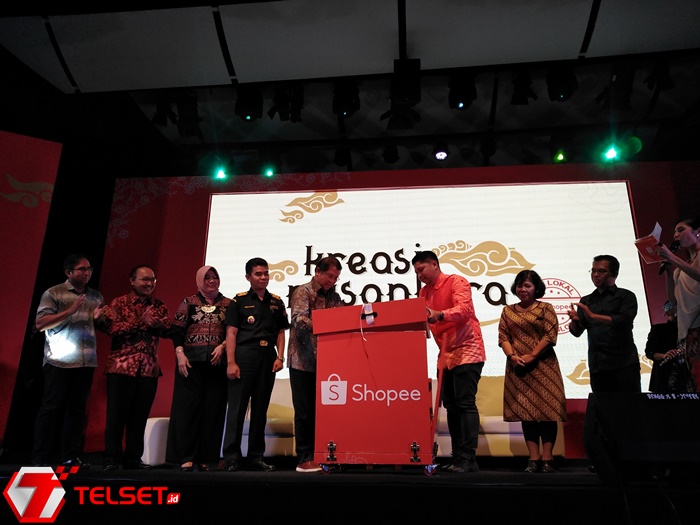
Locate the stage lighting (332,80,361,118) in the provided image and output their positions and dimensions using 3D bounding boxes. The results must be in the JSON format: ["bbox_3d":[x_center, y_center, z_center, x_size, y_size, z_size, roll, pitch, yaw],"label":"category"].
[{"bbox_3d":[-0.041,-1.916,6.180,0.310,0.380,0.250,-1,-19,5],"label":"stage lighting"}]

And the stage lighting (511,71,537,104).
[{"bbox_3d":[2.155,-2.175,6.542,0.266,0.329,0.251,-1,-18,5],"label":"stage lighting"}]

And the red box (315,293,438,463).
[{"bbox_3d":[0.214,1.013,4.171,0.850,1.200,0.720,-2,-19,7],"label":"red box"}]

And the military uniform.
[{"bbox_3d":[-0.751,0.917,4.240,0.480,1.388,0.320,9,-20,-25],"label":"military uniform"}]

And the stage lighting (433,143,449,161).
[{"bbox_3d":[1.277,-1.566,7.417,0.220,0.220,0.180,-1,-19,5],"label":"stage lighting"}]

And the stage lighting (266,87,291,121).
[{"bbox_3d":[-0.850,-1.890,6.251,0.260,0.340,0.220,-1,-19,5],"label":"stage lighting"}]

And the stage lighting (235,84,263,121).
[{"bbox_3d":[-1.330,-2.102,6.914,0.319,0.369,0.285,-1,-18,5],"label":"stage lighting"}]

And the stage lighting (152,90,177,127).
[{"bbox_3d":[-2.477,-2.058,7.030,0.253,0.425,0.239,-1,-18,5],"label":"stage lighting"}]

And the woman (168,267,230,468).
[{"bbox_3d":[-1.181,0.841,4.270,0.470,1.554,0.340,6,-19,-17],"label":"woman"}]

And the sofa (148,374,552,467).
[{"bbox_3d":[0.048,1.513,5.114,3.700,0.850,0.920,0,-19,1],"label":"sofa"}]

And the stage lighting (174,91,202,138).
[{"bbox_3d":[-2.133,-1.958,6.959,0.281,0.550,0.236,-1,-18,5],"label":"stage lighting"}]

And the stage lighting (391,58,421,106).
[{"bbox_3d":[0.707,-2.306,6.749,0.363,0.478,0.324,-1,-18,5],"label":"stage lighting"}]

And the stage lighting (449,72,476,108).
[{"bbox_3d":[1.299,-1.986,6.071,0.310,0.370,0.250,-1,-19,5],"label":"stage lighting"}]

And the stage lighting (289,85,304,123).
[{"bbox_3d":[-0.634,-1.883,6.228,0.180,0.380,0.200,-1,-19,5],"label":"stage lighting"}]

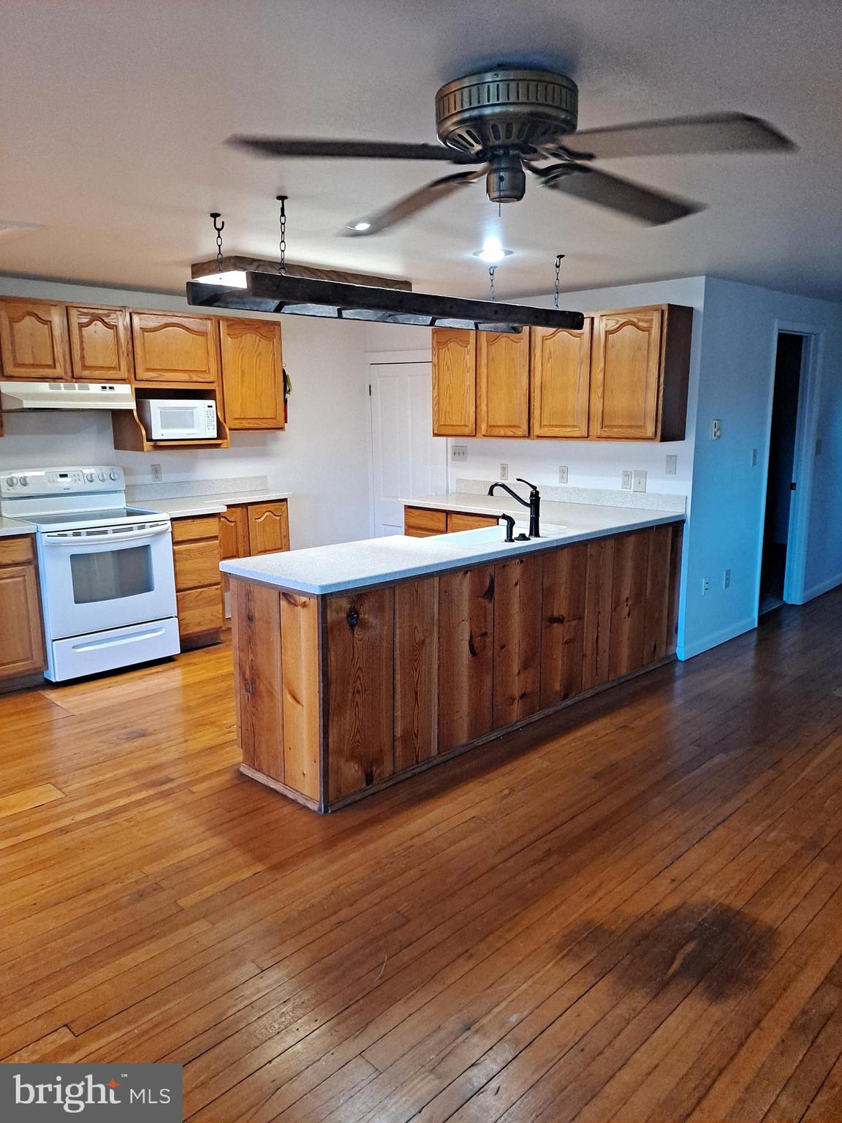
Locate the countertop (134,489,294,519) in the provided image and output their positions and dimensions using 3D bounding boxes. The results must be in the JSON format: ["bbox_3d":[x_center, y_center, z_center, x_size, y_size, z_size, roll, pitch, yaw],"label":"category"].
[{"bbox_3d":[-1.341,-0.396,5.551,0.620,0.040,1.165,10,15,43],"label":"countertop"}]

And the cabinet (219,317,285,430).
[{"bbox_3d":[-1.267,-1.290,5.664,0.335,0.756,0.512,10,15,43],"label":"cabinet"}]

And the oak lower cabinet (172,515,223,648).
[{"bbox_3d":[-1.626,0.105,5.350,0.610,0.878,0.358,10,15,43],"label":"oak lower cabinet"}]

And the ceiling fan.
[{"bbox_3d":[0.205,-0.990,1.972,1.290,0.257,1.290,10,15,43],"label":"ceiling fan"}]

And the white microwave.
[{"bbox_3d":[-1.618,-0.916,5.271,0.330,0.258,0.456,10,15,43],"label":"white microwave"}]

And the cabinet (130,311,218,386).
[{"bbox_3d":[-1.658,-1.360,5.243,0.335,0.465,0.609,10,15,43],"label":"cabinet"}]

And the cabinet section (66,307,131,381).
[{"bbox_3d":[-2.023,-1.313,4.942,0.327,0.447,0.381,10,15,43],"label":"cabinet section"}]

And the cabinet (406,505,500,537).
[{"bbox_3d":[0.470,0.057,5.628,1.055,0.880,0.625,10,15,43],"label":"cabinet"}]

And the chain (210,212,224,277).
[{"bbox_3d":[-0.785,-1.236,3.169,0.045,0.223,0.050,10,15,43],"label":"chain"}]

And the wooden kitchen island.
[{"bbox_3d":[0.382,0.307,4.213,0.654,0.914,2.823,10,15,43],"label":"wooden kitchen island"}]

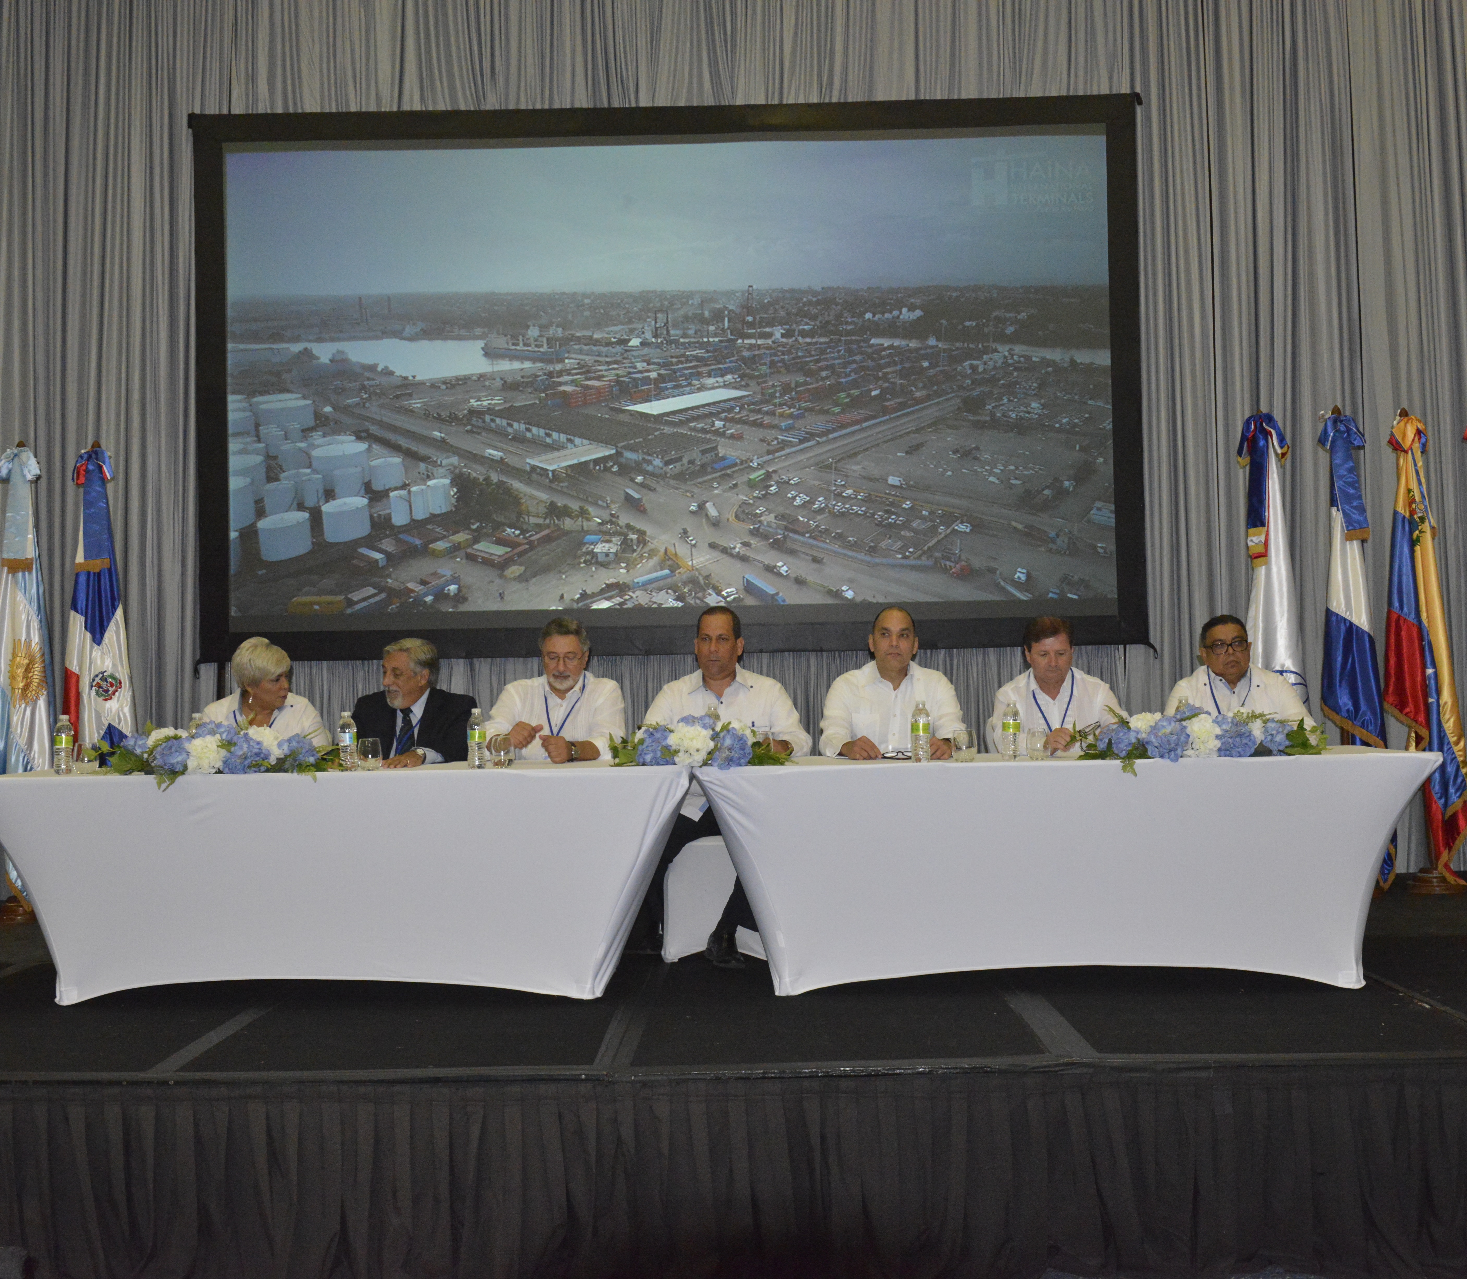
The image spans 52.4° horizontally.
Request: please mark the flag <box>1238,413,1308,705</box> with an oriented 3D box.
[{"bbox_3d":[2.487,0.031,6.879,0.349,2.165,0.280,-1,-2,1],"label":"flag"}]

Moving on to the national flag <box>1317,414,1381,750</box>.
[{"bbox_3d":[2.853,0.031,6.873,0.342,2.190,0.280,-1,-2,1],"label":"national flag"}]

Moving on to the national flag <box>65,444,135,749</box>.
[{"bbox_3d":[-2.940,0.150,6.932,0.343,2.126,0.280,-1,-2,1],"label":"national flag"}]

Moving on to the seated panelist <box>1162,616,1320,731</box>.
[{"bbox_3d":[1.908,0.525,5.518,0.590,1.247,0.800,-1,-2,1],"label":"seated panelist"}]

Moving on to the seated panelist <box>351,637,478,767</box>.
[{"bbox_3d":[-1.208,0.602,5.644,0.560,1.228,0.800,-2,-2,16],"label":"seated panelist"}]

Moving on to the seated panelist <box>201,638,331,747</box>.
[{"bbox_3d":[-1.782,0.606,5.658,0.530,1.246,0.780,-1,-2,-11],"label":"seated panelist"}]

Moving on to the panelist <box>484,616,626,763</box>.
[{"bbox_3d":[-0.663,0.553,5.608,0.540,1.287,0.720,-1,-2,6],"label":"panelist"}]

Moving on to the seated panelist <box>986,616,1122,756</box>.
[{"bbox_3d":[1.213,0.536,5.535,0.550,1.254,0.800,-1,-2,1],"label":"seated panelist"}]

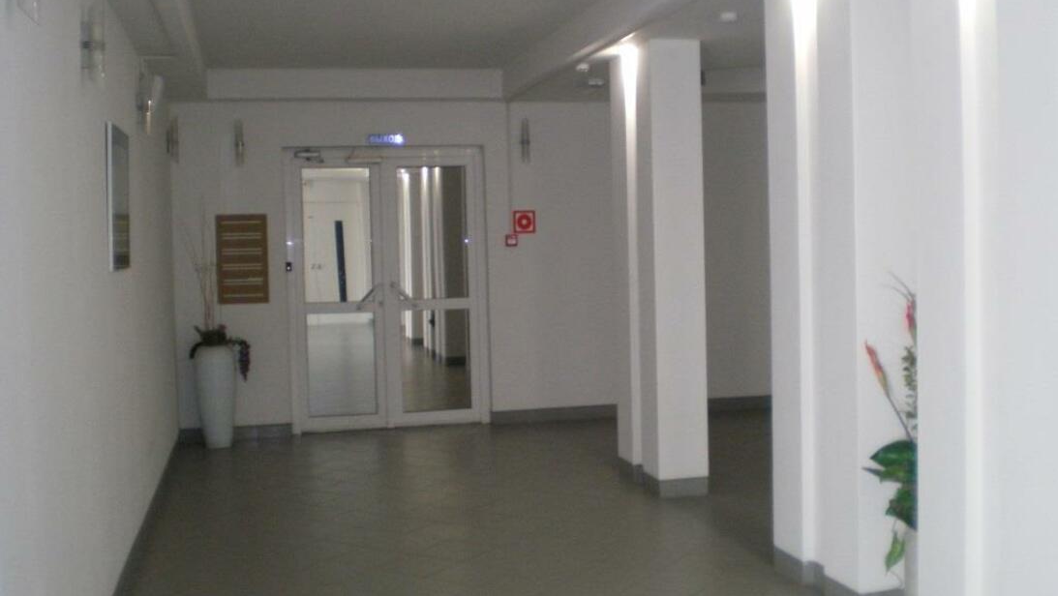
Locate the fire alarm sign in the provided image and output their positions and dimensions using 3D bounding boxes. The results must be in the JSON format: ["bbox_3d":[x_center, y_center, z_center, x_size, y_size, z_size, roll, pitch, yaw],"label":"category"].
[{"bbox_3d":[-0.028,-0.648,9.978,0.183,0.190,0.015,-2,3,-13],"label":"fire alarm sign"}]

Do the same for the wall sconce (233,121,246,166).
[{"bbox_3d":[-2.362,-1.264,9.473,0.103,0.360,0.105,-2,3,-13],"label":"wall sconce"}]

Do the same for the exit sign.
[{"bbox_3d":[-1.197,-1.332,9.704,0.316,0.109,0.030,-2,3,-13],"label":"exit sign"}]

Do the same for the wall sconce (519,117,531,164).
[{"bbox_3d":[-0.033,-1.347,9.876,0.095,0.381,0.105,-2,3,-13],"label":"wall sconce"}]

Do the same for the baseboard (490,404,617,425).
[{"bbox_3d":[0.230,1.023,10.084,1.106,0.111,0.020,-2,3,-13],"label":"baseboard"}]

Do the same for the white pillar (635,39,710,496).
[{"bbox_3d":[0.871,-0.174,7.172,0.318,2.752,0.348,-2,3,-13],"label":"white pillar"}]

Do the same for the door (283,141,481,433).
[{"bbox_3d":[-1.172,-0.068,9.758,1.669,2.397,0.120,-2,3,-13],"label":"door"}]

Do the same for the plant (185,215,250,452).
[{"bbox_3d":[-2.475,0.288,9.242,0.458,1.809,0.411,-2,3,-13],"label":"plant"}]

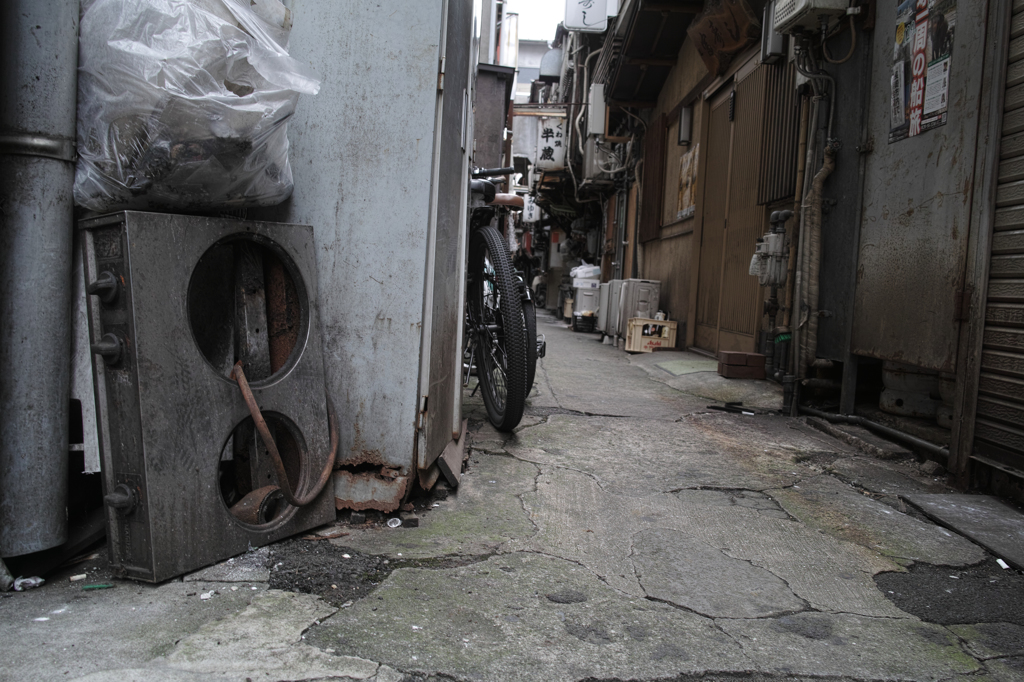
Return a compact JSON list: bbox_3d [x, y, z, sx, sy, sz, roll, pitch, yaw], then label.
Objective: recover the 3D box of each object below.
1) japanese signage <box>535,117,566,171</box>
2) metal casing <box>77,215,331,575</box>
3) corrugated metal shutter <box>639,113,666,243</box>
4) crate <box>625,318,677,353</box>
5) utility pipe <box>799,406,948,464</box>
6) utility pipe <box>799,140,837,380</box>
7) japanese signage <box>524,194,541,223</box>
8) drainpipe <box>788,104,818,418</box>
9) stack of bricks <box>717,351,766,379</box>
[{"bbox_3d":[0.544,-2.737,11.110,0.390,0.710,0.220,3,4,-1],"label":"japanese signage"},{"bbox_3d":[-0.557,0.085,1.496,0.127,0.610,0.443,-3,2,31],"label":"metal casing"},{"bbox_3d":[1.394,-1.598,7.956,0.070,1.200,0.930,3,4,-1],"label":"corrugated metal shutter"},{"bbox_3d":[1.242,-0.051,7.112,0.385,0.288,0.325,3,4,-1],"label":"crate"},{"bbox_3d":[1.427,0.338,3.198,0.090,0.050,0.963,2,4,-7],"label":"utility pipe"},{"bbox_3d":[1.421,-0.381,3.753,0.110,1.114,0.100,3,4,-1],"label":"utility pipe"},{"bbox_3d":[0.458,-3.003,18.100,0.360,0.630,0.200,3,4,-1],"label":"japanese signage"},{"bbox_3d":[1.345,-0.396,3.651,0.040,1.440,0.040,3,4,-1],"label":"drainpipe"},{"bbox_3d":[1.256,0.131,4.352,0.210,0.126,0.200,3,4,-1],"label":"stack of bricks"}]

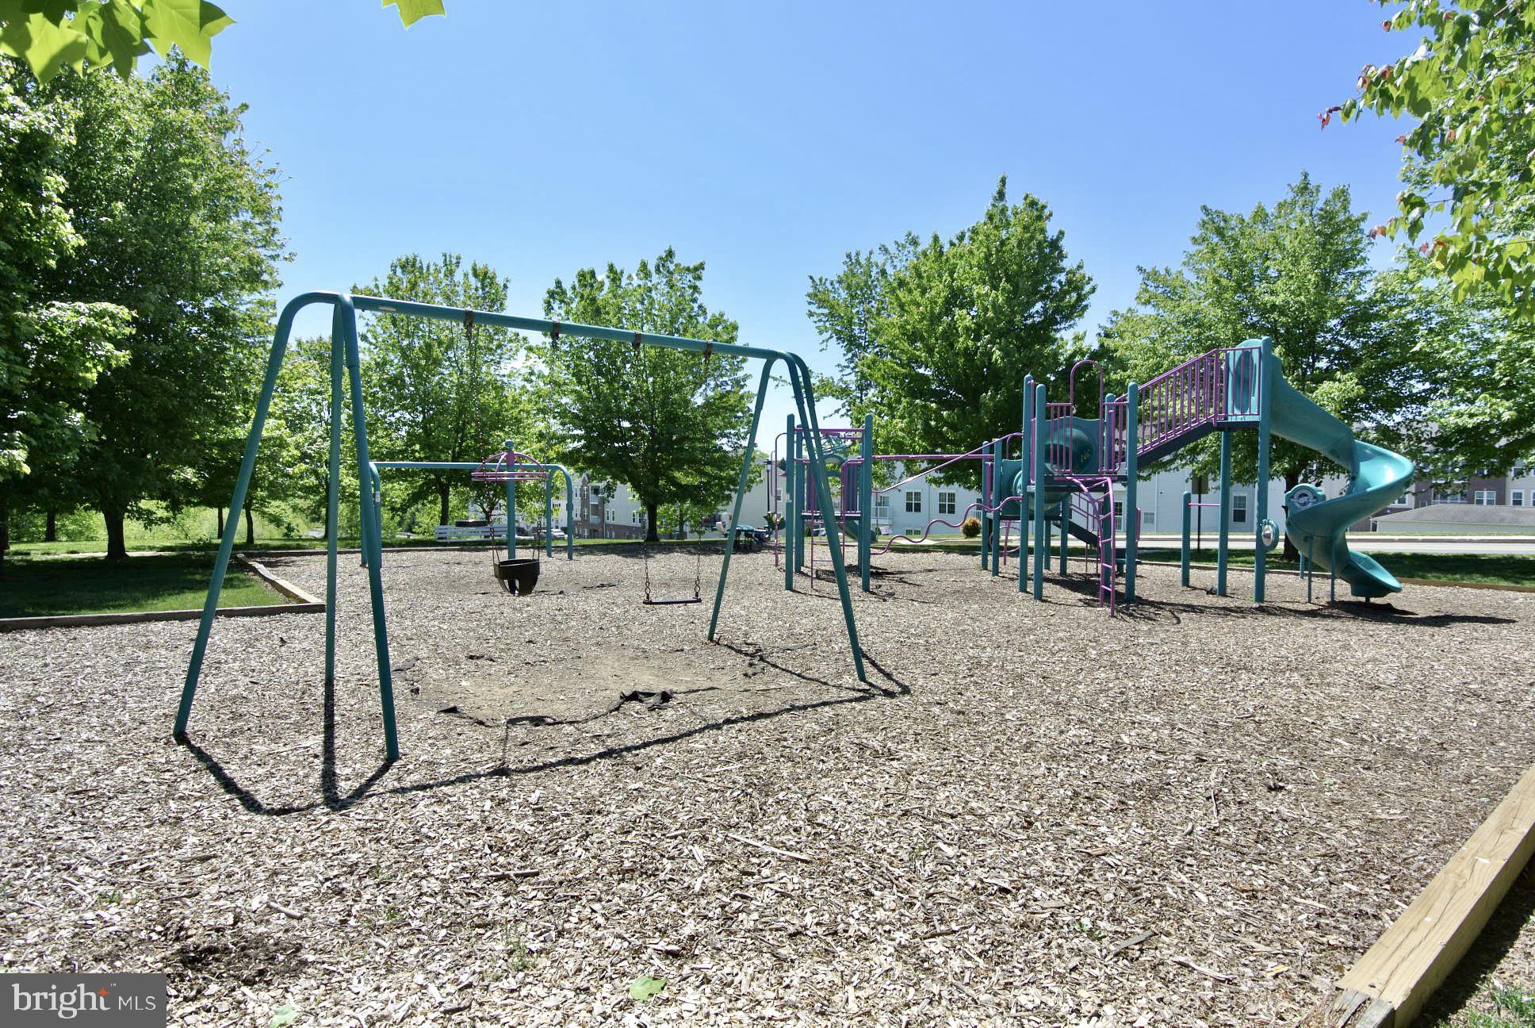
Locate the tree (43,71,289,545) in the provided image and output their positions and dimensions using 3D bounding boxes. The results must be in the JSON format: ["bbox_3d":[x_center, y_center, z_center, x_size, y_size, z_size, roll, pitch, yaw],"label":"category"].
[{"bbox_3d":[-12.848,-4.256,16.000,5.000,10.360,5.000,0,2,0],"label":"tree"}]

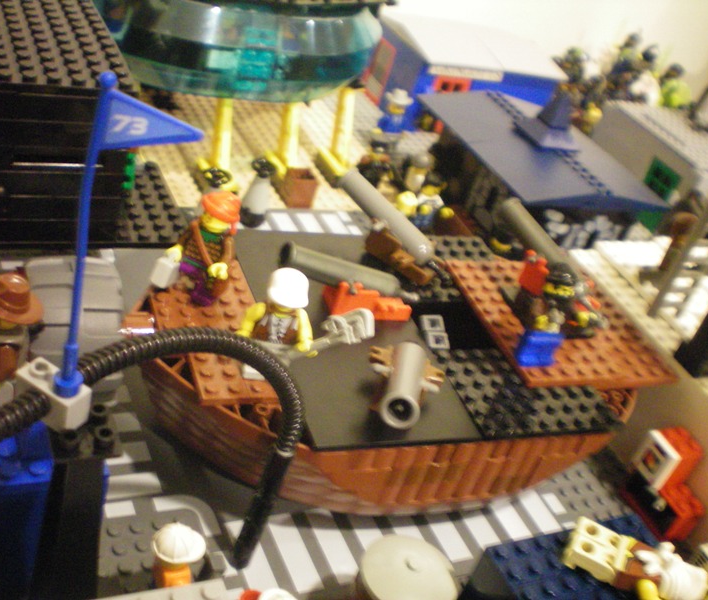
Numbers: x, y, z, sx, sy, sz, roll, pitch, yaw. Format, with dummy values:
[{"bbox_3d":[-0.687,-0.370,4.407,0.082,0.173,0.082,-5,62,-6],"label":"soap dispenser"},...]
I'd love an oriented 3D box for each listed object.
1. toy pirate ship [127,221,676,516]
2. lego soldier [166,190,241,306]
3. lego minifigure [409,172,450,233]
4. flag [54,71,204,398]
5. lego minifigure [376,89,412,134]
[{"bbox_3d":[0.013,0.027,0.368,0.225,0.064,0.134,0,37,-25],"label":"toy pirate ship"},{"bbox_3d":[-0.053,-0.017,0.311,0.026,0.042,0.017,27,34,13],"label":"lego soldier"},{"bbox_3d":[0.043,-0.052,0.501,0.026,0.044,0.018,8,34,-14],"label":"lego minifigure"},{"bbox_3d":[-0.050,-0.011,0.189,0.026,0.080,0.007,-3,39,-29],"label":"flag"},{"bbox_3d":[0.028,-0.119,0.594,0.026,0.044,0.018,19,33,2],"label":"lego minifigure"}]

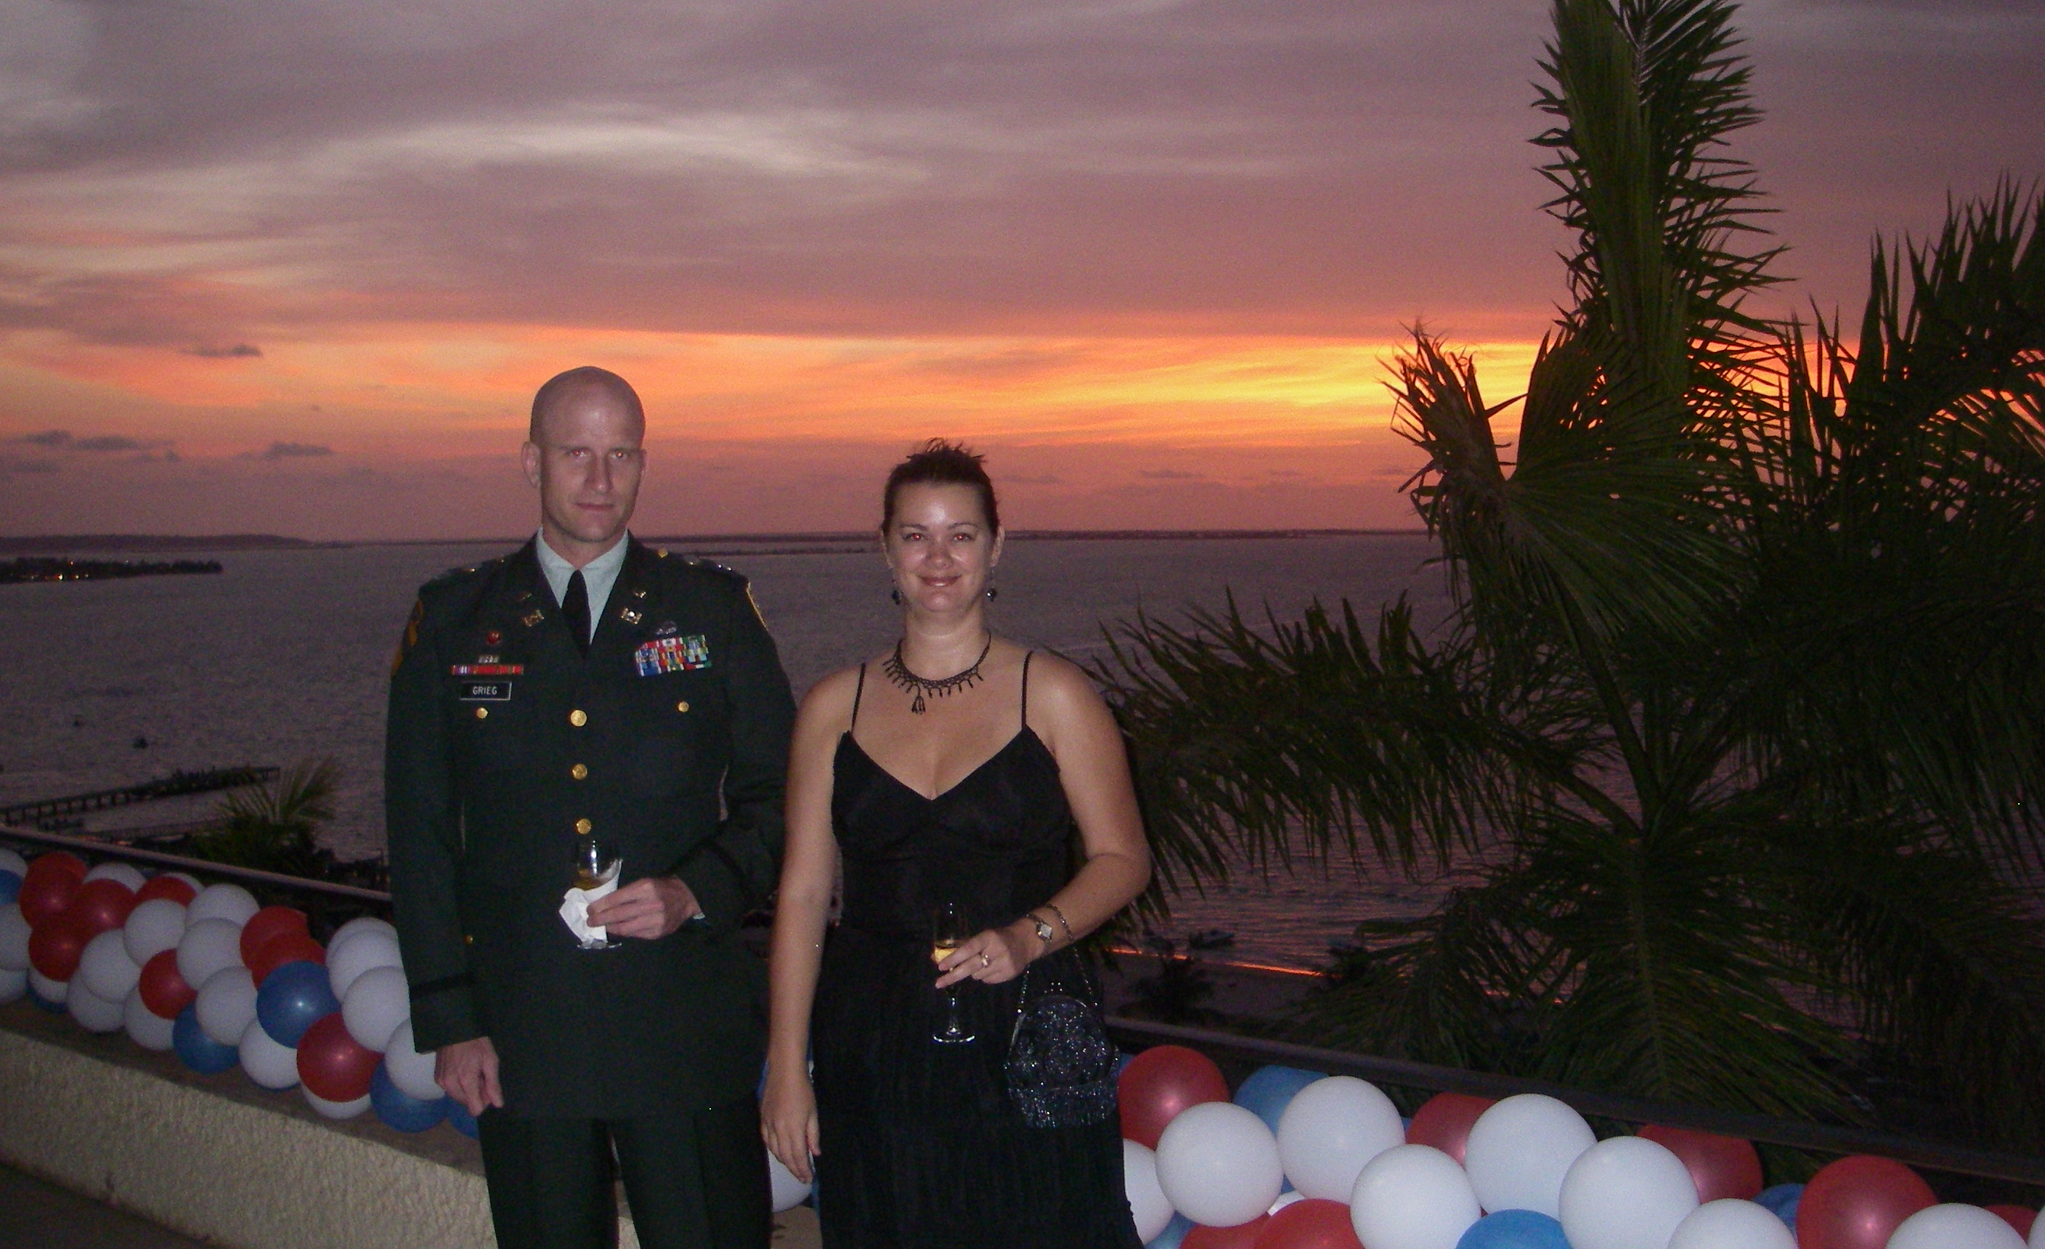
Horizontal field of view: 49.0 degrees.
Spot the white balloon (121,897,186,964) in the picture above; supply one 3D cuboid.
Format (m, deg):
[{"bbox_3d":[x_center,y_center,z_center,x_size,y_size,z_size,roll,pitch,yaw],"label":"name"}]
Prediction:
[{"bbox_3d":[-2.140,0.761,5.554,0.174,0.177,0.177,1,3,41],"label":"white balloon"}]

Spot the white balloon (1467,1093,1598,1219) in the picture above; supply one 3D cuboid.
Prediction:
[{"bbox_3d":[0.727,0.762,3.200,0.187,0.194,0.187,-1,2,0],"label":"white balloon"}]

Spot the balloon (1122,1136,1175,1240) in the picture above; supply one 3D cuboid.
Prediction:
[{"bbox_3d":[0.150,0.884,3.475,0.177,0.180,0.180,1,3,41],"label":"balloon"}]

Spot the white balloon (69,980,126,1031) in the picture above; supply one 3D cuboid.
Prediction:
[{"bbox_3d":[-2.336,0.950,5.694,0.169,0.175,0.172,1,3,41],"label":"white balloon"}]

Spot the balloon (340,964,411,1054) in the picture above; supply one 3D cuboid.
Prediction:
[{"bbox_3d":[-1.357,0.822,4.780,0.185,0.193,0.185,-1,2,0],"label":"balloon"}]

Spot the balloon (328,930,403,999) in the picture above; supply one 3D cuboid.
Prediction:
[{"bbox_3d":[-1.443,0.769,4.970,0.182,0.189,0.182,-1,2,0],"label":"balloon"}]

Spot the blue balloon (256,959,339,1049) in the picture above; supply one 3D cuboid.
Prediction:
[{"bbox_3d":[-1.551,0.818,4.817,0.182,0.185,0.185,1,3,41],"label":"blue balloon"}]

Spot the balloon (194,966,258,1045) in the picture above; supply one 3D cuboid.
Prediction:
[{"bbox_3d":[-1.816,0.883,5.180,0.182,0.190,0.182,-1,2,0],"label":"balloon"}]

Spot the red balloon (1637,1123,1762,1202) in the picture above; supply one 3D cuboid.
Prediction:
[{"bbox_3d":[0.947,0.769,3.127,0.176,0.179,0.179,1,3,41],"label":"red balloon"}]

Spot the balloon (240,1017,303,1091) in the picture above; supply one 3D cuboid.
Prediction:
[{"bbox_3d":[-1.731,0.991,5.204,0.174,0.178,0.178,1,3,41],"label":"balloon"}]

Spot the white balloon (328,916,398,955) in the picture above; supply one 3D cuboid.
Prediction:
[{"bbox_3d":[-1.397,0.718,4.804,0.178,0.185,0.181,1,3,41],"label":"white balloon"}]

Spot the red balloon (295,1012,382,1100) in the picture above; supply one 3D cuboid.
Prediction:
[{"bbox_3d":[-1.446,0.921,4.764,0.182,0.186,0.186,1,3,41],"label":"red balloon"}]

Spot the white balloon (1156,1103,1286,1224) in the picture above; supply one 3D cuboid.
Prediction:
[{"bbox_3d":[0.277,0.755,3.144,0.180,0.187,0.183,-1,2,0],"label":"white balloon"}]

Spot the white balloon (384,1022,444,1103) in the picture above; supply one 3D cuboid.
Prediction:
[{"bbox_3d":[-1.237,0.901,4.665,0.175,0.179,0.179,1,3,41],"label":"white balloon"}]

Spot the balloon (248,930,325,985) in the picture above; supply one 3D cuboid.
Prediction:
[{"bbox_3d":[-1.628,0.770,4.984,0.174,0.181,0.177,1,3,41],"label":"balloon"}]

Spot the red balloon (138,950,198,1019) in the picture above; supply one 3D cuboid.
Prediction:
[{"bbox_3d":[-2.025,0.859,5.353,0.166,0.173,0.169,1,3,41],"label":"red balloon"}]

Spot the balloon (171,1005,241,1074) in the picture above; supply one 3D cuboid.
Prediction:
[{"bbox_3d":[-1.946,0.989,5.367,0.175,0.178,0.178,1,3,41],"label":"balloon"}]

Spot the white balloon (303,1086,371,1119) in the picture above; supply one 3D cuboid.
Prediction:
[{"bbox_3d":[-1.494,1.001,4.910,0.166,0.173,0.170,1,3,41],"label":"white balloon"}]

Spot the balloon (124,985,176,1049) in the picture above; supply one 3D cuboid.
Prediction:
[{"bbox_3d":[-2.112,0.957,5.500,0.176,0.183,0.176,-1,2,0],"label":"balloon"}]

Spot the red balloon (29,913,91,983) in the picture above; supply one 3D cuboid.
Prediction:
[{"bbox_3d":[-2.547,0.862,5.950,0.176,0.183,0.176,-1,2,0],"label":"red balloon"}]

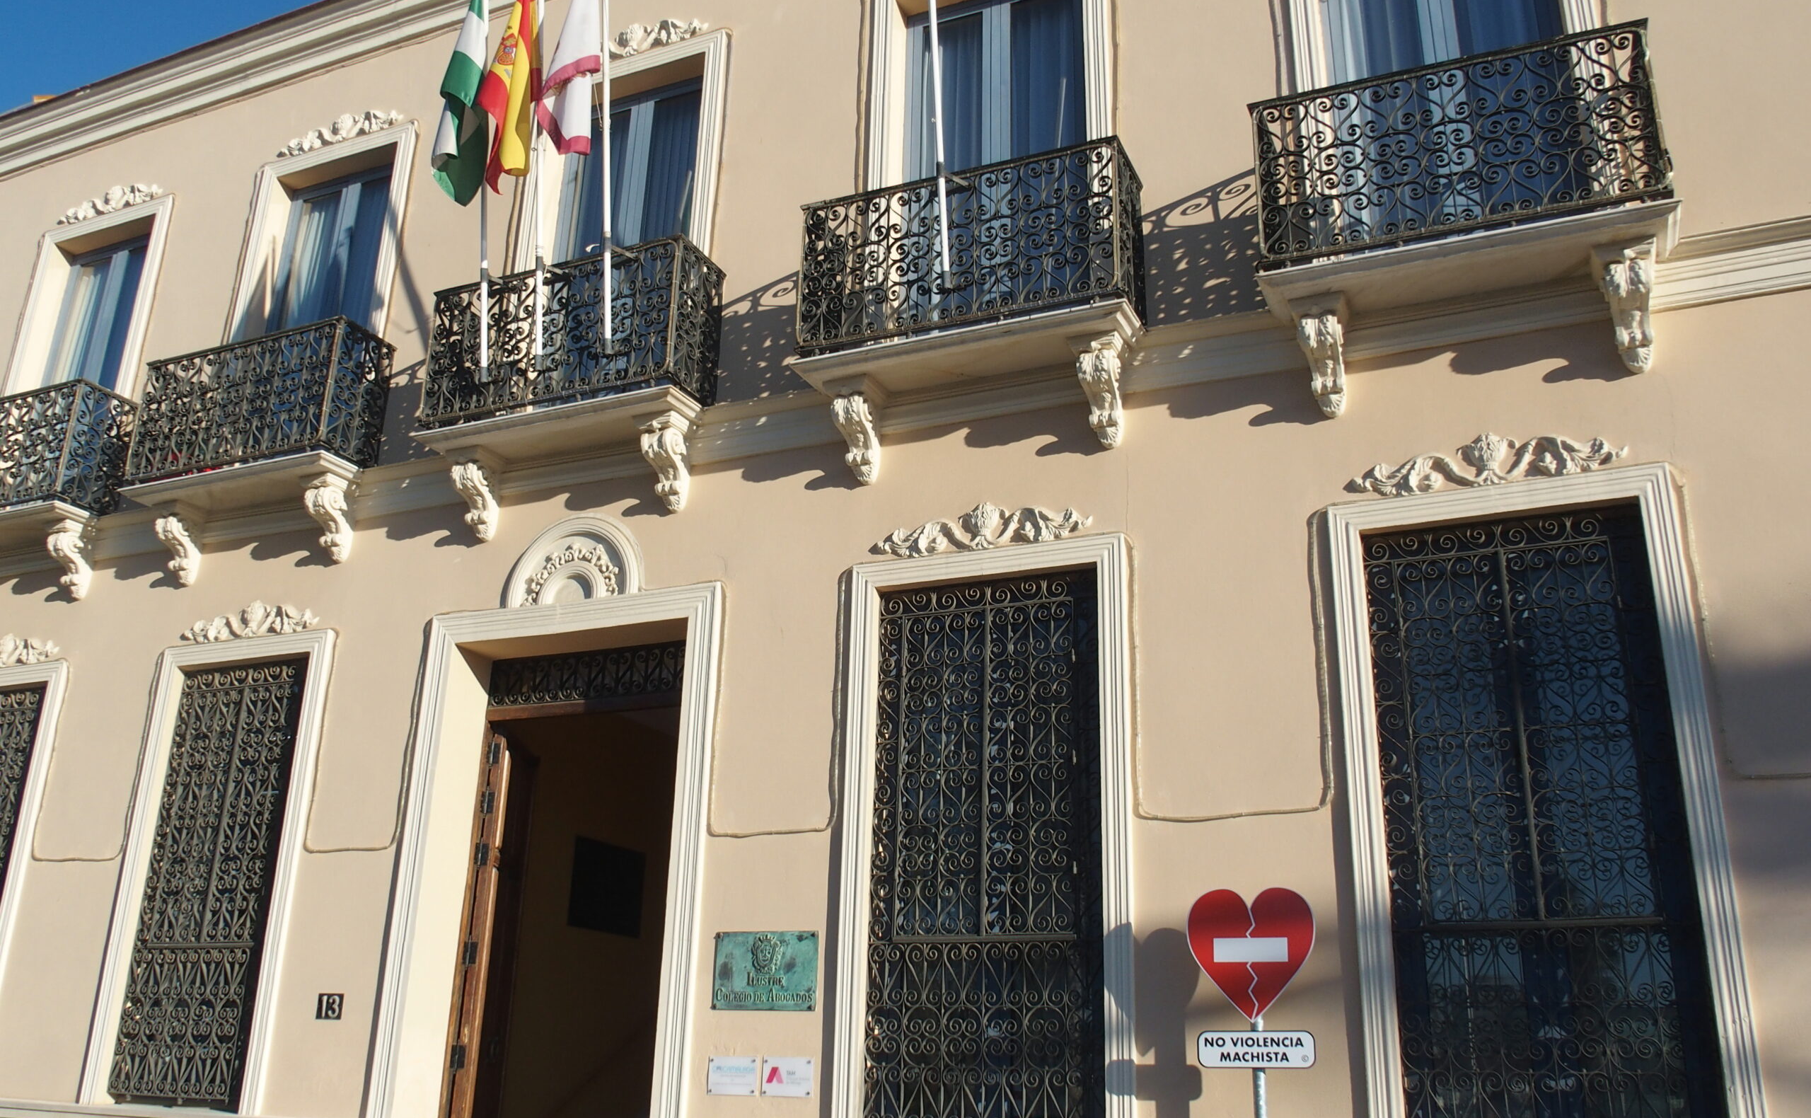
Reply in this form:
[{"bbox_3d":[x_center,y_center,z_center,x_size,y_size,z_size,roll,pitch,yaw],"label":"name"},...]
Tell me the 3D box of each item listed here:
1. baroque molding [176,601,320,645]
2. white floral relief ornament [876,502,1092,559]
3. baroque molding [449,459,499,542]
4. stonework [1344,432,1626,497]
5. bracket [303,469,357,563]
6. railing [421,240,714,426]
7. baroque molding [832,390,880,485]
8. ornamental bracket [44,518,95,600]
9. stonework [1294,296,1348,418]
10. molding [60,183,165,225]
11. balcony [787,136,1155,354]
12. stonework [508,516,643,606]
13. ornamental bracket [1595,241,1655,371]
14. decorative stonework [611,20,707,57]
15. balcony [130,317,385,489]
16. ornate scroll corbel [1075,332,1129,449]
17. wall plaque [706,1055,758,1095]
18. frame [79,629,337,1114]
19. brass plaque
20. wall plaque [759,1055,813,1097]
[{"bbox_3d":[-4.678,0.439,10.471,1.332,0.267,0.100,-7,-21,23],"label":"baroque molding"},{"bbox_3d":[0.447,-0.194,8.872,1.414,0.283,0.100,-7,-20,23],"label":"white floral relief ornament"},{"bbox_3d":[-2.907,-0.398,9.872,0.209,0.515,0.309,-7,-20,23],"label":"baroque molding"},{"bbox_3d":[3.042,-0.514,7.737,1.395,0.283,0.100,-7,-20,23],"label":"stonework"},{"bbox_3d":[-4.111,-0.269,10.406,0.229,0.533,0.400,-7,-21,22],"label":"bracket"},{"bbox_3d":[-2.217,-1.375,9.682,2.005,1.022,0.540,-7,-21,23],"label":"railing"},{"bbox_3d":[-0.288,-0.716,8.741,0.209,0.515,0.309,-7,-20,23],"label":"baroque molding"},{"bbox_3d":[-6.541,0.028,11.420,0.229,0.533,0.400,-7,-21,22],"label":"ornamental bracket"},{"bbox_3d":[2.171,-1.034,7.549,0.261,0.540,0.384,-7,-21,23],"label":"stonework"},{"bbox_3d":[-7.490,-3.375,13.805,1.418,0.287,0.100,-7,-20,23],"label":"molding"},{"bbox_3d":[0.379,-1.734,8.742,2.009,0.992,0.596,-7,-21,22],"label":"balcony"},{"bbox_3d":[-2.154,-0.014,9.516,1.073,0.566,0.073,-7,-20,23],"label":"stonework"},{"bbox_3d":[3.513,-1.206,7.089,0.265,0.559,0.345,-7,-20,23],"label":"ornamental bracket"},{"bbox_3d":[-2.064,-3.800,10.801,1.360,0.272,0.073,-7,-20,23],"label":"decorative stonework"},{"bbox_3d":[-4.796,-1.069,10.873,1.951,0.974,0.533,-7,-20,23],"label":"balcony"},{"bbox_3d":[1.104,-0.904,8.014,0.268,0.533,0.384,-7,-21,23],"label":"ornate scroll corbel"},{"bbox_3d":[-0.944,2.818,7.982,0.303,0.201,0.018,-7,-20,23],"label":"wall plaque"},{"bbox_3d":[-4.738,2.093,10.063,1.602,3.164,0.162,-7,-20,23],"label":"frame"},{"bbox_3d":[-0.785,2.296,8.154,0.655,0.420,0.030,-7,-21,22],"label":"brass plaque"},{"bbox_3d":[-0.637,2.776,7.851,0.304,0.200,0.018,-7,-20,23],"label":"wall plaque"}]

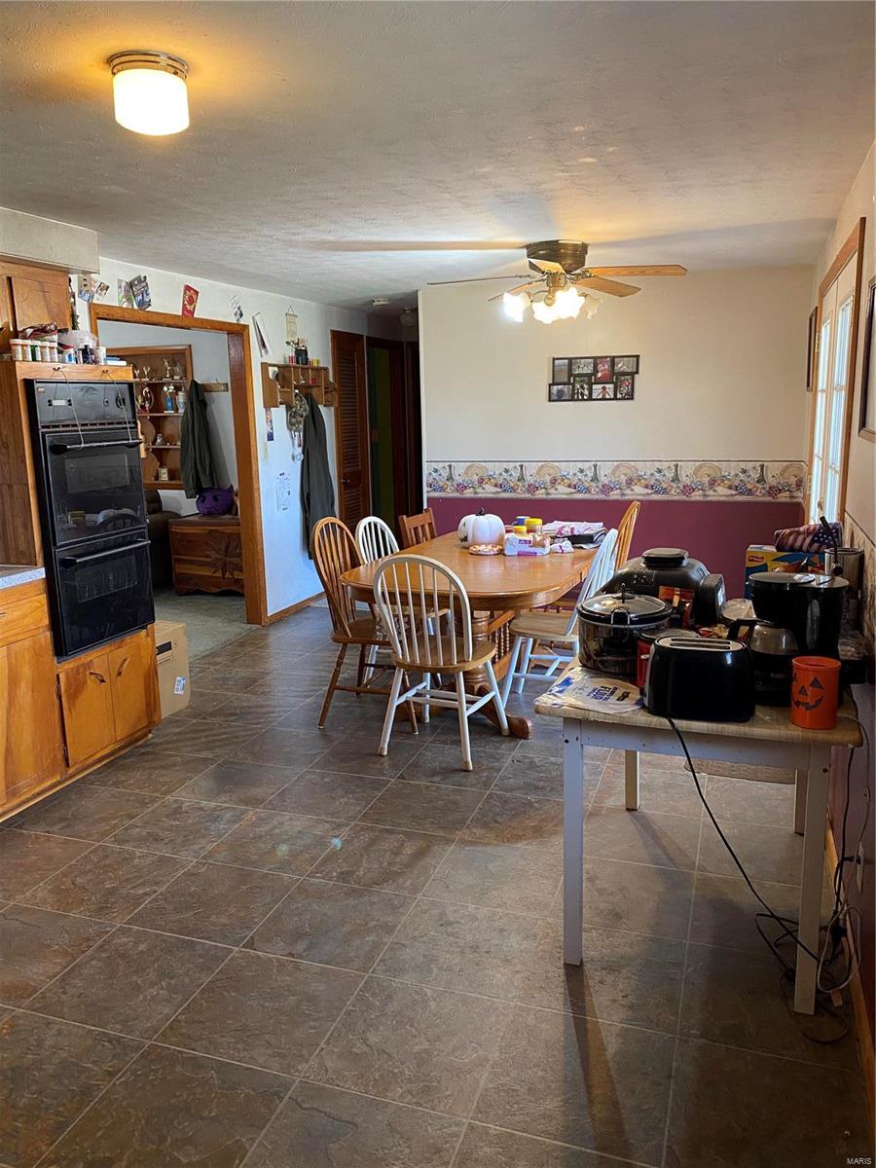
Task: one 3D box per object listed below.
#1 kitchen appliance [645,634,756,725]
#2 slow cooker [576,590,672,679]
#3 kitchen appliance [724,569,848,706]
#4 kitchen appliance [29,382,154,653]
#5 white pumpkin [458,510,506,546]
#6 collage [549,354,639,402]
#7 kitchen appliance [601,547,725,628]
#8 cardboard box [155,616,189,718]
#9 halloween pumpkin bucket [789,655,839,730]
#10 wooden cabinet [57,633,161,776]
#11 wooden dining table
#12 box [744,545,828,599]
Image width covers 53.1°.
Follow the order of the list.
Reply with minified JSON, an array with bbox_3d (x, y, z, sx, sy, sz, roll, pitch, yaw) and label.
[{"bbox_3d":[0.643,0.228,2.167,0.275,0.172,0.158,2,12,16],"label":"kitchen appliance"},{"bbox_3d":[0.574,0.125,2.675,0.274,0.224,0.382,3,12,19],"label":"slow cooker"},{"bbox_3d":[0.884,0.137,2.246,0.270,0.308,0.190,3,12,19],"label":"kitchen appliance"},{"bbox_3d":[-1.653,-0.307,3.781,0.560,1.100,0.590,3,12,19],"label":"kitchen appliance"},{"bbox_3d":[0.242,-0.323,4.935,0.266,0.216,0.266,-1,11,0],"label":"white pumpkin"},{"bbox_3d":[1.027,-1.346,5.755,0.591,0.290,0.023,3,12,19],"label":"collage"},{"bbox_3d":[0.762,0.018,3.017,0.427,0.290,0.365,4,13,26],"label":"kitchen appliance"},{"bbox_3d":[-1.585,0.467,4.534,0.382,0.438,0.457,3,12,19],"label":"cardboard box"},{"bbox_3d":[0.887,0.255,2.060,0.107,0.150,0.107,7,14,35],"label":"halloween pumpkin bucket"},{"bbox_3d":[-1.726,0.480,3.941,0.623,0.498,0.664,3,12,19],"label":"wooden cabinet"},{"bbox_3d":[0.288,0.224,4.606,1.060,0.760,1.930,3,12,20],"label":"wooden dining table"},{"bbox_3d":[1.113,0.040,2.738,0.285,0.300,0.130,2,12,17],"label":"box"}]

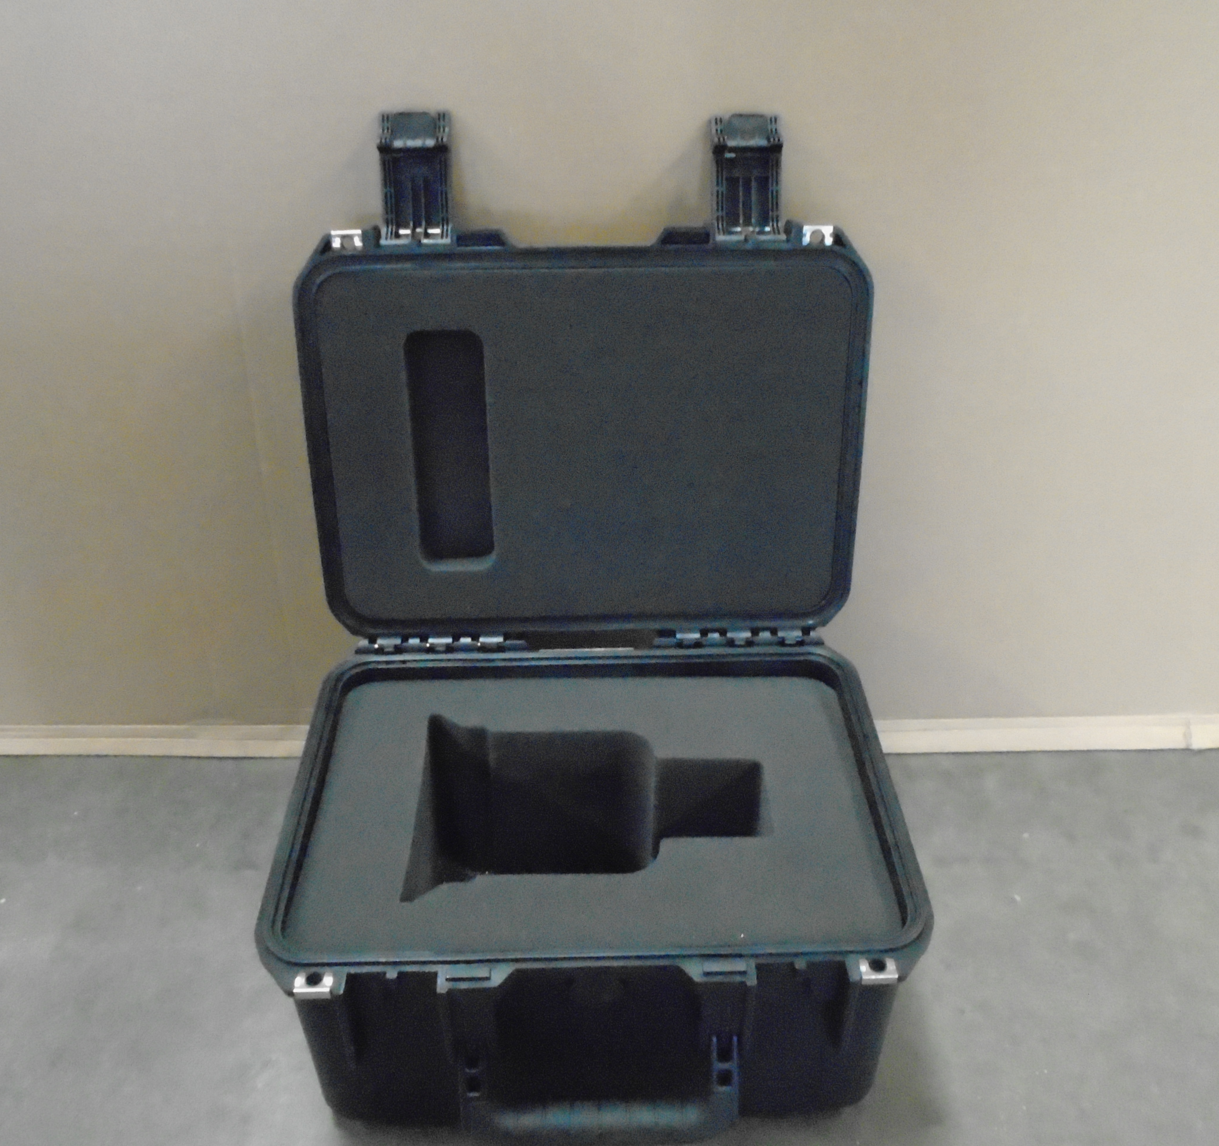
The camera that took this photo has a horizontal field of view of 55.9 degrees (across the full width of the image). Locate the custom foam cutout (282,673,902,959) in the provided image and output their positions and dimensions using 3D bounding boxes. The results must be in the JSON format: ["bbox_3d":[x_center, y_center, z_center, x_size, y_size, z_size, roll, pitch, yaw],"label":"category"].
[{"bbox_3d":[-0.012,0.226,0.868,0.385,0.160,0.267,-1,35,-1],"label":"custom foam cutout"}]

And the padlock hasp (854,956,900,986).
[{"bbox_3d":[0.163,0.241,0.699,0.025,0.013,0.014,-1,35,-1],"label":"padlock hasp"}]

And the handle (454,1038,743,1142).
[{"bbox_3d":[-0.006,0.337,0.755,0.179,0.093,0.028,-1,35,-1],"label":"handle"}]

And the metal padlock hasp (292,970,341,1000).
[{"bbox_3d":[-0.178,0.248,0.690,0.025,0.013,0.014,-1,35,-1],"label":"metal padlock hasp"}]

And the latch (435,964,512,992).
[{"bbox_3d":[-0.081,0.245,0.693,0.045,0.012,0.015,-1,35,-1],"label":"latch"}]

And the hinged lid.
[{"bbox_3d":[-0.018,-0.144,0.889,0.424,0.400,0.058,-1,24,-1],"label":"hinged lid"}]

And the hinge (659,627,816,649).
[{"bbox_3d":[0.107,0.055,0.952,0.137,0.016,0.017,-1,35,-1],"label":"hinge"}]

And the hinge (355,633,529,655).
[{"bbox_3d":[-0.138,0.059,0.947,0.139,0.016,0.017,-1,35,-1],"label":"hinge"}]

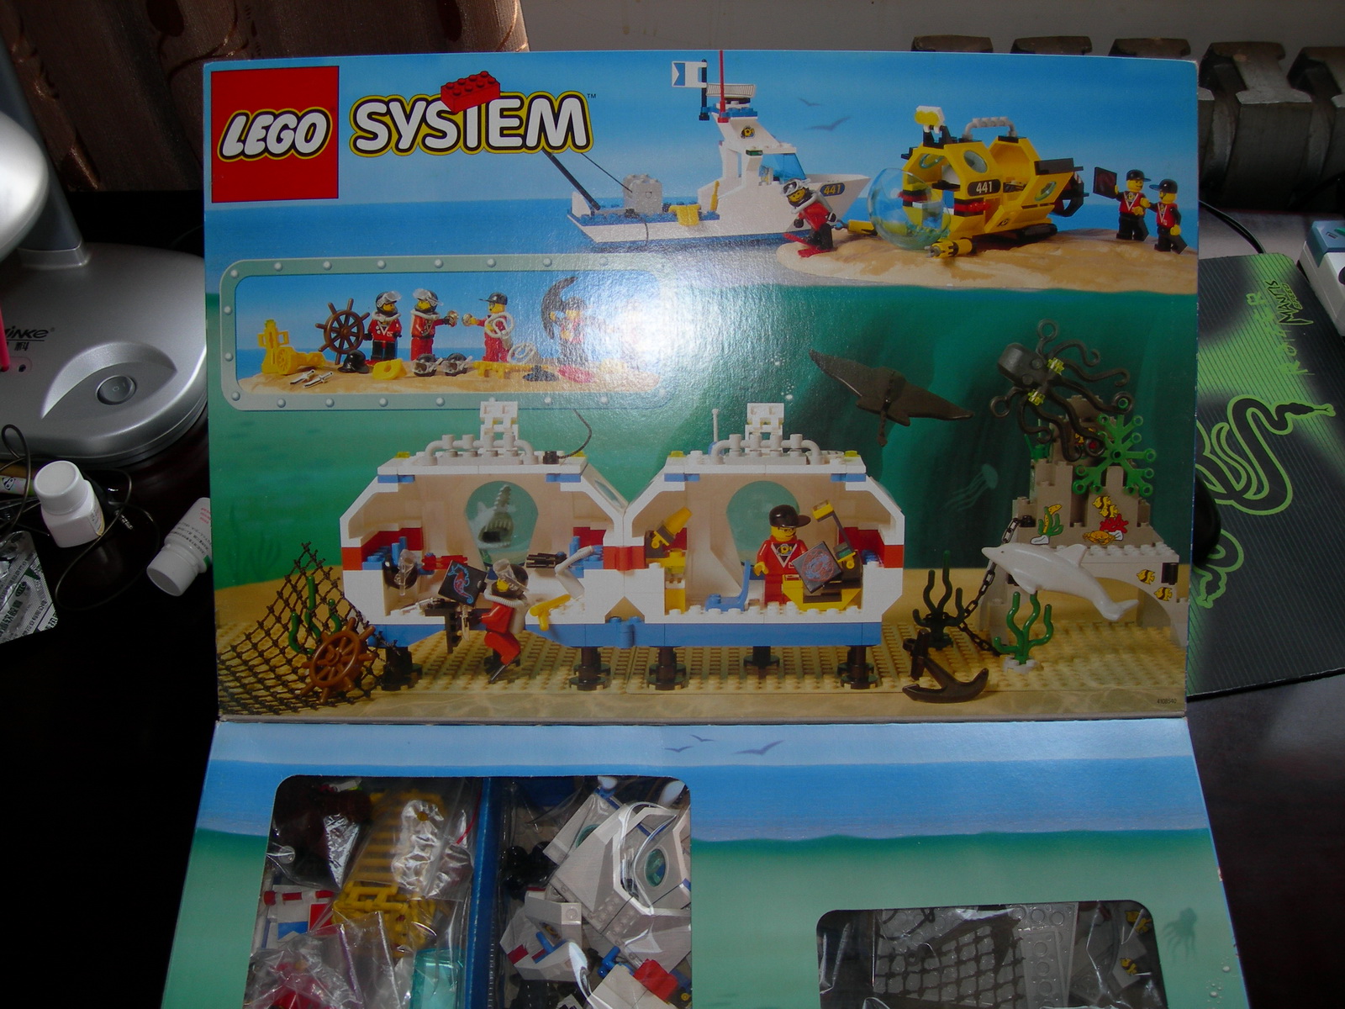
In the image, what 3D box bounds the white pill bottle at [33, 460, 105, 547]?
[{"bbox_3d":[-0.314,0.000,0.767,0.026,0.043,0.026,-13,57,-12],"label":"white pill bottle"}]

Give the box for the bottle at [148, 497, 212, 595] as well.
[{"bbox_3d":[-0.249,0.022,0.768,0.027,0.027,0.051,23,58,13],"label":"bottle"}]

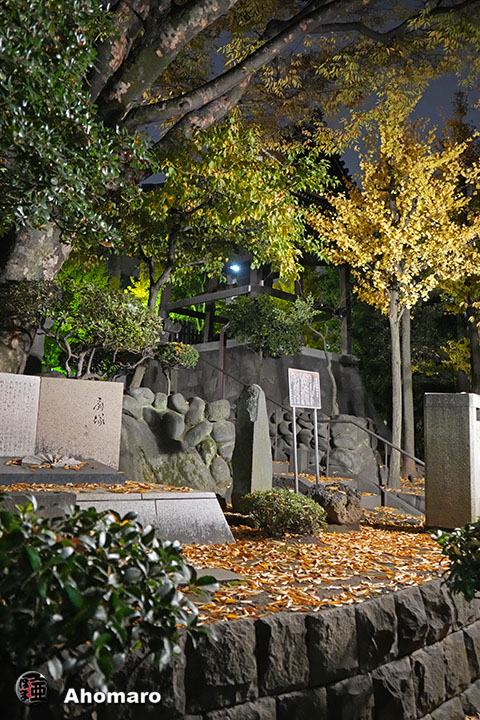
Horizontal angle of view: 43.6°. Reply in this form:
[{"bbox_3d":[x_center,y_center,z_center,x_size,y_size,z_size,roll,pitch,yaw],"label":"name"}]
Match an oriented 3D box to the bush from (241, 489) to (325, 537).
[{"bbox_3d":[0.325,1.178,4.695,0.660,0.380,0.580,0,-7,0],"label":"bush"}]

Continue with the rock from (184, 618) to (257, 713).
[{"bbox_3d":[-0.118,1.245,2.541,0.290,0.335,0.240,4,-8,-21],"label":"rock"}]

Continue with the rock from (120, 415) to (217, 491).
[{"bbox_3d":[-0.756,1.008,6.600,1.080,0.820,0.700,1,-7,-3],"label":"rock"}]

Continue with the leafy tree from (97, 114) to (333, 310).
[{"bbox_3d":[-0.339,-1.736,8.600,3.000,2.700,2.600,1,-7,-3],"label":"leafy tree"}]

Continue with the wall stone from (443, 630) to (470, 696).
[{"bbox_3d":[1.072,1.612,3.264,0.280,0.295,0.230,6,-9,-42],"label":"wall stone"}]

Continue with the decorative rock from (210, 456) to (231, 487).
[{"bbox_3d":[-0.218,1.232,6.650,0.215,0.323,0.250,1,-7,-3],"label":"decorative rock"}]

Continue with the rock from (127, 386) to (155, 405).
[{"bbox_3d":[-1.029,0.369,6.199,0.290,0.190,0.240,2,-7,-20],"label":"rock"}]

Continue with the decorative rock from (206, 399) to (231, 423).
[{"bbox_3d":[-0.252,0.592,7.000,0.272,0.272,0.260,1,-7,-3],"label":"decorative rock"}]

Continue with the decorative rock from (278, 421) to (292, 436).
[{"bbox_3d":[0.704,1.063,9.300,0.210,0.241,0.200,1,-7,-3],"label":"decorative rock"}]

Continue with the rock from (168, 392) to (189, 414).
[{"bbox_3d":[-0.715,0.509,7.000,0.226,0.249,0.230,1,-7,-3],"label":"rock"}]

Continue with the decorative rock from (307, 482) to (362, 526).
[{"bbox_3d":[0.794,1.208,5.094,0.460,0.340,0.380,2,-7,-15],"label":"decorative rock"}]

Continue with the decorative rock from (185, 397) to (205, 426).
[{"bbox_3d":[-0.528,0.604,7.000,0.226,0.339,0.260,1,-7,-3],"label":"decorative rock"}]

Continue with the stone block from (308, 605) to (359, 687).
[{"bbox_3d":[0.345,1.231,2.685,0.280,0.300,0.230,4,-8,-29],"label":"stone block"}]

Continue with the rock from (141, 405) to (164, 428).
[{"bbox_3d":[-1.006,0.661,7.000,0.249,0.272,0.250,1,-7,-3],"label":"rock"}]

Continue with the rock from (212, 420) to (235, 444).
[{"bbox_3d":[-0.173,0.755,6.255,0.230,0.240,0.220,2,-7,-20],"label":"rock"}]

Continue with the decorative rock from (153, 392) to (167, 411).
[{"bbox_3d":[-0.845,0.437,6.292,0.150,0.190,0.180,2,-7,-20],"label":"decorative rock"}]

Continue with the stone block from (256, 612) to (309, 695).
[{"bbox_3d":[0.136,1.247,2.640,0.225,0.310,0.240,4,-8,-22],"label":"stone block"}]

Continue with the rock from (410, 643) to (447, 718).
[{"bbox_3d":[0.854,1.573,3.027,0.280,0.300,0.230,5,-8,-38],"label":"rock"}]

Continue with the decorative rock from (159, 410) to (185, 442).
[{"bbox_3d":[-0.699,0.668,6.114,0.250,0.290,0.240,2,-7,-20],"label":"decorative rock"}]

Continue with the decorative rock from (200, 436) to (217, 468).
[{"bbox_3d":[-0.349,1.022,6.650,0.172,0.344,0.220,1,-7,-3],"label":"decorative rock"}]

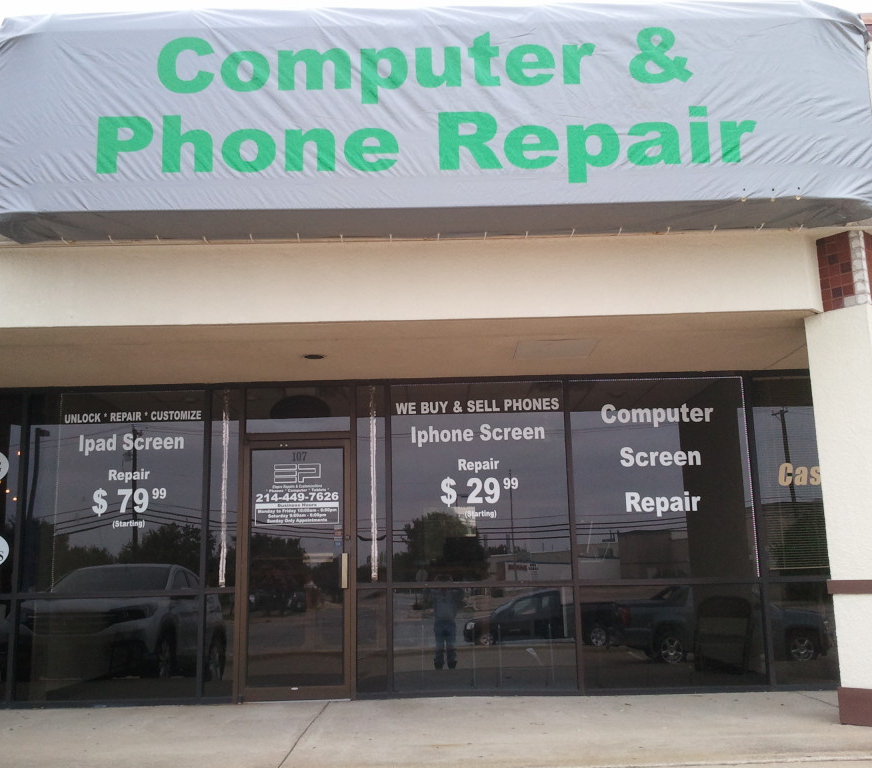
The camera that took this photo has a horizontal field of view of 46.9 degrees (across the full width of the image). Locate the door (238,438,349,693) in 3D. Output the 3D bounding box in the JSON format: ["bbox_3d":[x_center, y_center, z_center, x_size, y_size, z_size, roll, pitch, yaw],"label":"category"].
[{"bbox_3d":[-1.165,1.523,8.364,0.917,2.137,0.060,-1,-11,1],"label":"door"}]

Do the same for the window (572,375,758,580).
[{"bbox_3d":[1.910,0.786,8.460,1.490,1.688,0.060,-1,-11,1],"label":"window"}]

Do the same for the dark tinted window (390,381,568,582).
[{"bbox_3d":[0.370,0.823,8.479,1.487,1.685,0.060,-1,-11,1],"label":"dark tinted window"}]

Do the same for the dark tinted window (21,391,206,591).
[{"bbox_3d":[-2.726,0.896,8.517,1.514,1.692,0.060,-1,-11,1],"label":"dark tinted window"}]

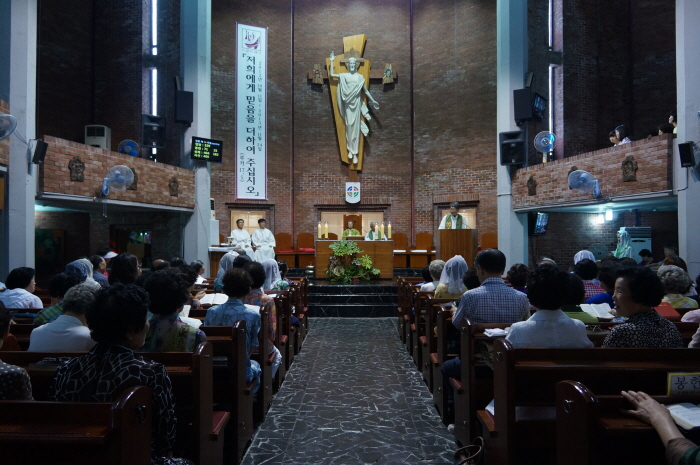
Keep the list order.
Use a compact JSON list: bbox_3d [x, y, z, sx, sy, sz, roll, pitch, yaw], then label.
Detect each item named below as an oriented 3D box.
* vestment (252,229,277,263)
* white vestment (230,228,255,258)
[{"bbox_3d":[-2.332,0.404,14.295,0.640,1.020,0.680,0,-1,-15],"label":"vestment"},{"bbox_3d":[-3.069,0.391,14.945,0.640,1.000,0.700,0,-1,-11],"label":"white vestment"}]

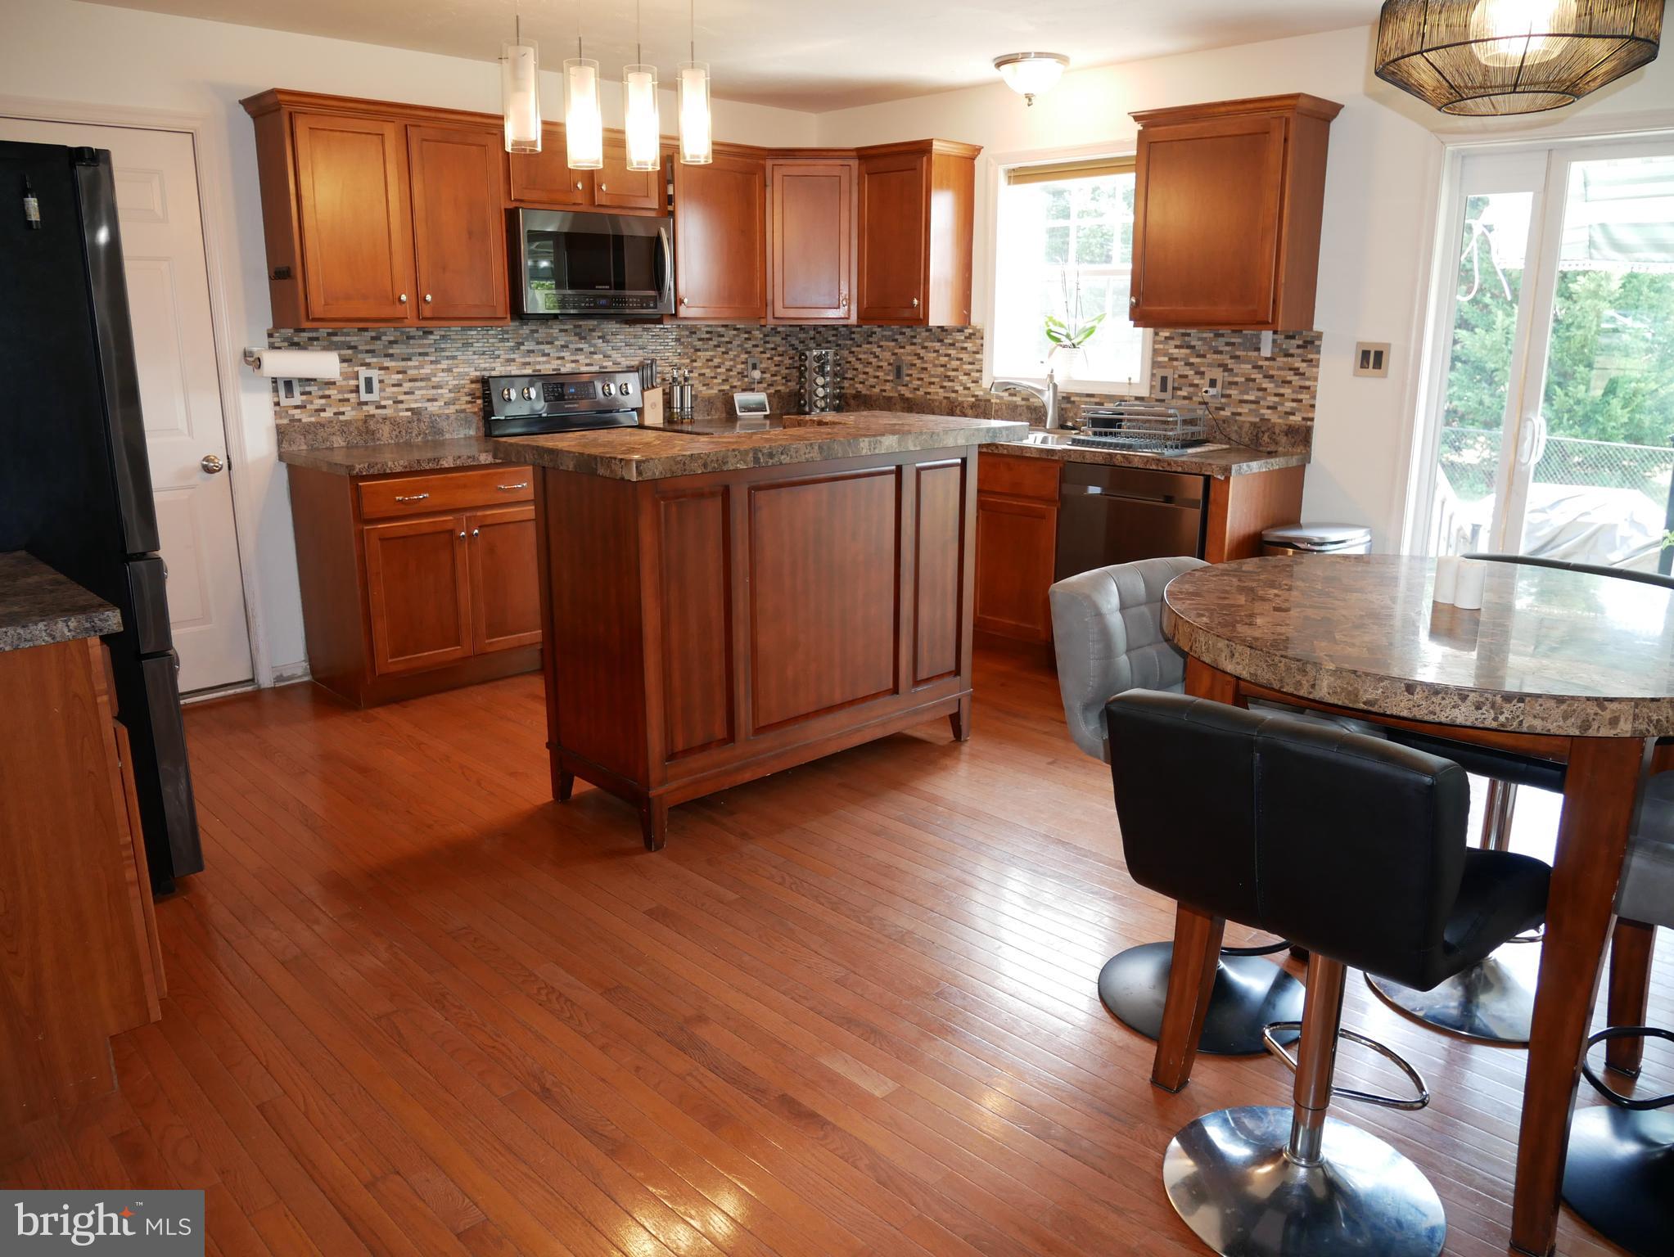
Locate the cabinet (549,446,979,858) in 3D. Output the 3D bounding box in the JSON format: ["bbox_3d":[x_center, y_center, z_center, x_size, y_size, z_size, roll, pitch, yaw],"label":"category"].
[{"bbox_3d":[-0.197,-0.040,3.611,1.299,0.999,0.514,-14,20,-41],"label":"cabinet"}]

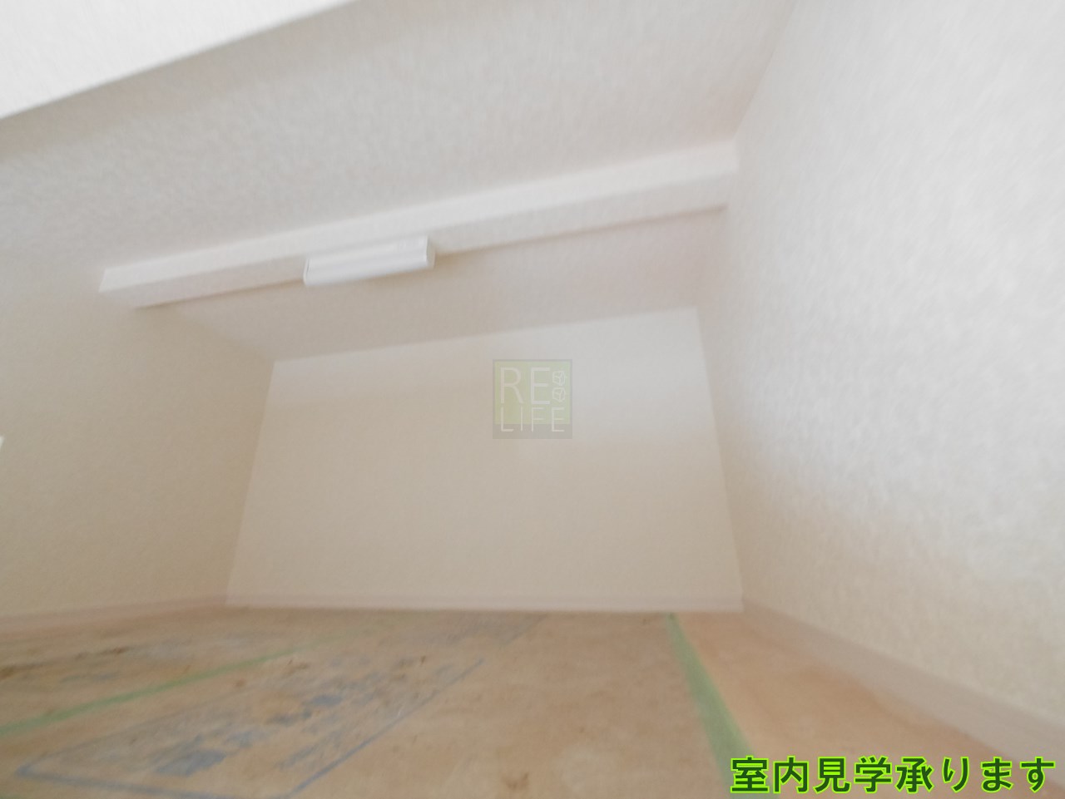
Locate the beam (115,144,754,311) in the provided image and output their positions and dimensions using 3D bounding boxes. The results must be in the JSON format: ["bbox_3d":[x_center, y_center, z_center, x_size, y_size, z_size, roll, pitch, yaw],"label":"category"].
[{"bbox_3d":[-0.574,-0.584,1.590,2.444,0.113,0.134,-5,-20,12],"label":"beam"}]

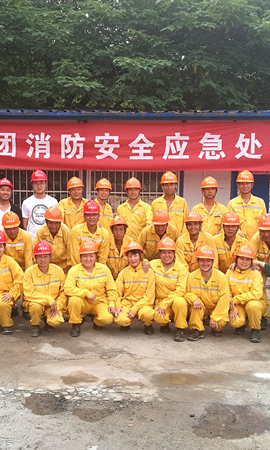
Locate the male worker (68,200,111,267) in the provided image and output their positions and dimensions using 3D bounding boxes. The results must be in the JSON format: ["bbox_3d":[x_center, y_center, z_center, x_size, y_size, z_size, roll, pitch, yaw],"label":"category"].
[{"bbox_3d":[-0.553,0.377,5.686,0.520,1.360,0.620,0,6,-3],"label":"male worker"}]

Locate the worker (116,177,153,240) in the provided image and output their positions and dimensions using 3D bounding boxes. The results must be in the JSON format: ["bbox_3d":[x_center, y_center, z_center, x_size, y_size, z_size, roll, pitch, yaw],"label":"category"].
[{"bbox_3d":[-0.013,0.241,6.080,0.520,1.710,0.330,1,4,0],"label":"worker"}]

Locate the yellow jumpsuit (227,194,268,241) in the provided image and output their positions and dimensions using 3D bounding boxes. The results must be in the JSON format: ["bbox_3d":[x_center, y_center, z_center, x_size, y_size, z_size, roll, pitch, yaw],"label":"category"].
[{"bbox_3d":[1.371,0.371,5.730,0.520,1.490,0.310,2,4,8],"label":"yellow jumpsuit"}]

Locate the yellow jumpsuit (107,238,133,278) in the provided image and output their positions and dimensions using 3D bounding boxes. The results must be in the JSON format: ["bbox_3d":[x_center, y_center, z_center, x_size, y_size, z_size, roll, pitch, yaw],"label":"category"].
[{"bbox_3d":[-0.188,0.554,5.683,0.460,0.930,0.580,0,6,0],"label":"yellow jumpsuit"}]

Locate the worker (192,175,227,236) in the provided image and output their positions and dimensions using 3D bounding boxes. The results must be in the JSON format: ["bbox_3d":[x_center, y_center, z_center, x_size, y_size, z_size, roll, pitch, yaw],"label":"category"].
[{"bbox_3d":[0.949,0.218,5.880,0.490,1.650,0.330,1,6,3],"label":"worker"}]

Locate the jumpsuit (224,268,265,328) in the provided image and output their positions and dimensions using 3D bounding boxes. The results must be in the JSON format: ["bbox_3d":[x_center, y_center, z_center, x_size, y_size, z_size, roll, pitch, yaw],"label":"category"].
[{"bbox_3d":[1.232,0.818,5.220,0.450,0.640,0.620,2,5,9],"label":"jumpsuit"}]

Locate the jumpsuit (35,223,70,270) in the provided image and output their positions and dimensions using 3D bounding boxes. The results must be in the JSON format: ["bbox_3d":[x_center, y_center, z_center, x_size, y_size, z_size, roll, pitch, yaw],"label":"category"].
[{"bbox_3d":[-0.966,0.522,5.480,0.520,1.130,0.600,1,4,-3],"label":"jumpsuit"}]

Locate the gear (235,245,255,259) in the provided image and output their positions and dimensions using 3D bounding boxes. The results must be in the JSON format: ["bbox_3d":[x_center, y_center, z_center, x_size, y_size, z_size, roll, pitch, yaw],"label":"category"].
[{"bbox_3d":[1.204,0.292,5.100,0.225,0.160,0.280,2,9,11],"label":"gear"}]

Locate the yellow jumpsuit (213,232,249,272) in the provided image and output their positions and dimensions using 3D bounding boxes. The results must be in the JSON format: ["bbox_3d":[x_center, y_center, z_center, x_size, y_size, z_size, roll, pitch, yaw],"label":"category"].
[{"bbox_3d":[1.171,0.535,5.680,0.480,0.980,0.580,1,6,5],"label":"yellow jumpsuit"}]

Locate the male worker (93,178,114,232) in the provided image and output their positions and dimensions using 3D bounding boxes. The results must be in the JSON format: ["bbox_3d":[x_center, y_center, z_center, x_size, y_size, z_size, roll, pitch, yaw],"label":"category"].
[{"bbox_3d":[-0.445,0.233,6.220,0.460,1.696,0.340,0,5,-14],"label":"male worker"}]

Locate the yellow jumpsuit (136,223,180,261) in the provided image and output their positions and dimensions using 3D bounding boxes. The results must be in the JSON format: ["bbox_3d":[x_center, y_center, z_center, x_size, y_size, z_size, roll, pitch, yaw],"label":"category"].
[{"bbox_3d":[0.285,0.525,5.680,0.530,1.112,0.550,1,5,0],"label":"yellow jumpsuit"}]

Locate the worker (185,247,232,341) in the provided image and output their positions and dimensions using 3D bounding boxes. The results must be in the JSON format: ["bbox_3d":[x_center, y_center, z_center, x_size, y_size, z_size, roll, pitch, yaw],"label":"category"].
[{"bbox_3d":[0.778,0.674,5.021,0.540,0.910,0.680,1,6,8],"label":"worker"}]

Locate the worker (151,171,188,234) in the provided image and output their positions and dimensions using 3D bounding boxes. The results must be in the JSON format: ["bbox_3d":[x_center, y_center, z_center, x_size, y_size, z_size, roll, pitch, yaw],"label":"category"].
[{"bbox_3d":[0.436,0.182,5.917,0.490,1.710,0.330,0,6,0],"label":"worker"}]

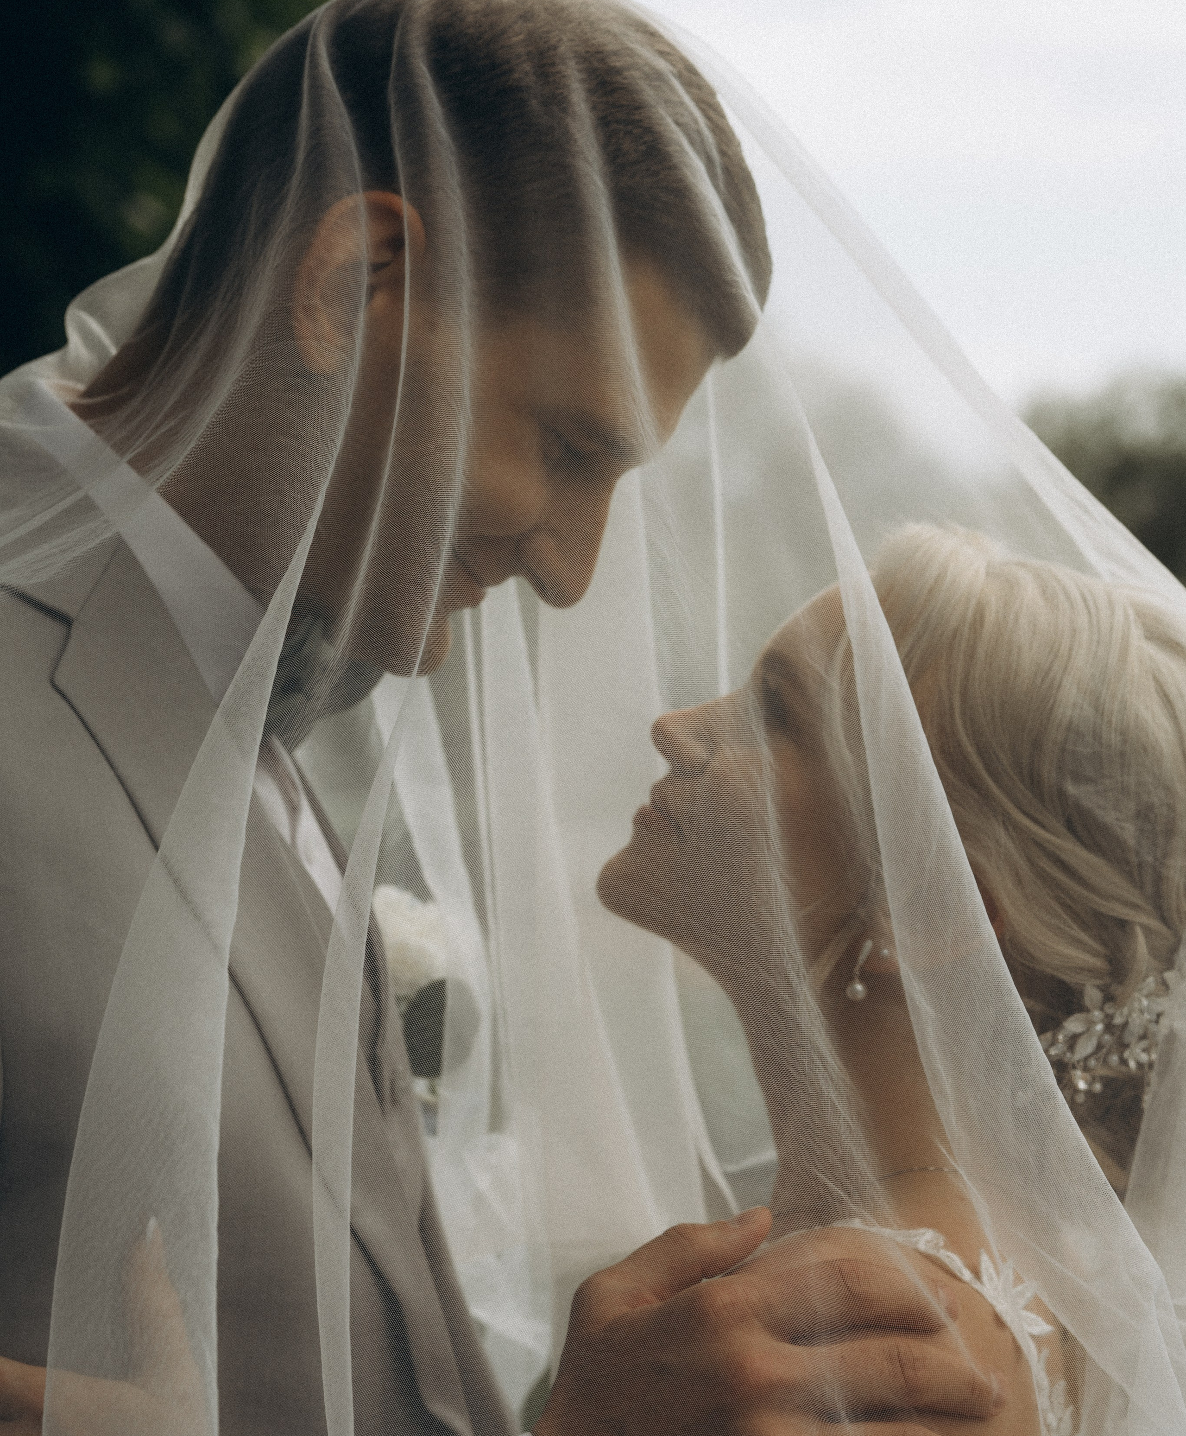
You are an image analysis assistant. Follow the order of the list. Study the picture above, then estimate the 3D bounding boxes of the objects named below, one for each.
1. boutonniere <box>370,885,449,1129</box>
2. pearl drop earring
[{"bbox_3d":[-0.069,0.118,1.700,0.042,0.104,0.062,-9,-2,15],"label":"boutonniere"},{"bbox_3d":[0.100,0.095,1.580,0.009,0.024,0.009,9,-2,17],"label":"pearl drop earring"}]

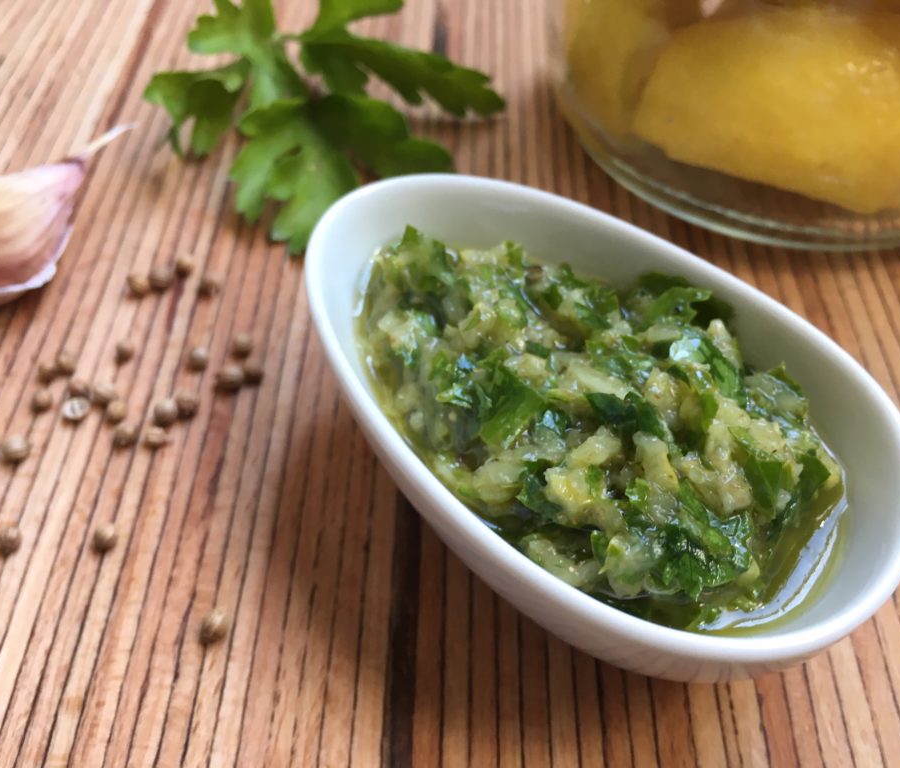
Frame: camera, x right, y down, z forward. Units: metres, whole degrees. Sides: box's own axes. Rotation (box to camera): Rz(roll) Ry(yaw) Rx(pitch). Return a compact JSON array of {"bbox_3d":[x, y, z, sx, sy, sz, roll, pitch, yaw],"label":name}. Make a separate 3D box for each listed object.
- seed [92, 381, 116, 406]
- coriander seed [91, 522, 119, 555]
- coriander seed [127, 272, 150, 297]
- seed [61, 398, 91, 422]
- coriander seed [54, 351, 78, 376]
[{"bbox_3d":[-0.065,0.002,0.161,0.004,0.004,0.004,0,53,2],"label":"seed"},{"bbox_3d":[-0.052,0.023,0.131,0.004,0.004,0.004,1,53,1],"label":"coriander seed"},{"bbox_3d":[-0.059,-0.019,0.163,0.004,0.004,0.004,1,53,1],"label":"coriander seed"},{"bbox_3d":[-0.063,0.005,0.145,0.004,0.003,0.004,1,53,1],"label":"seed"},{"bbox_3d":[-0.074,-0.004,0.166,0.004,0.004,0.004,0,53,2],"label":"coriander seed"}]

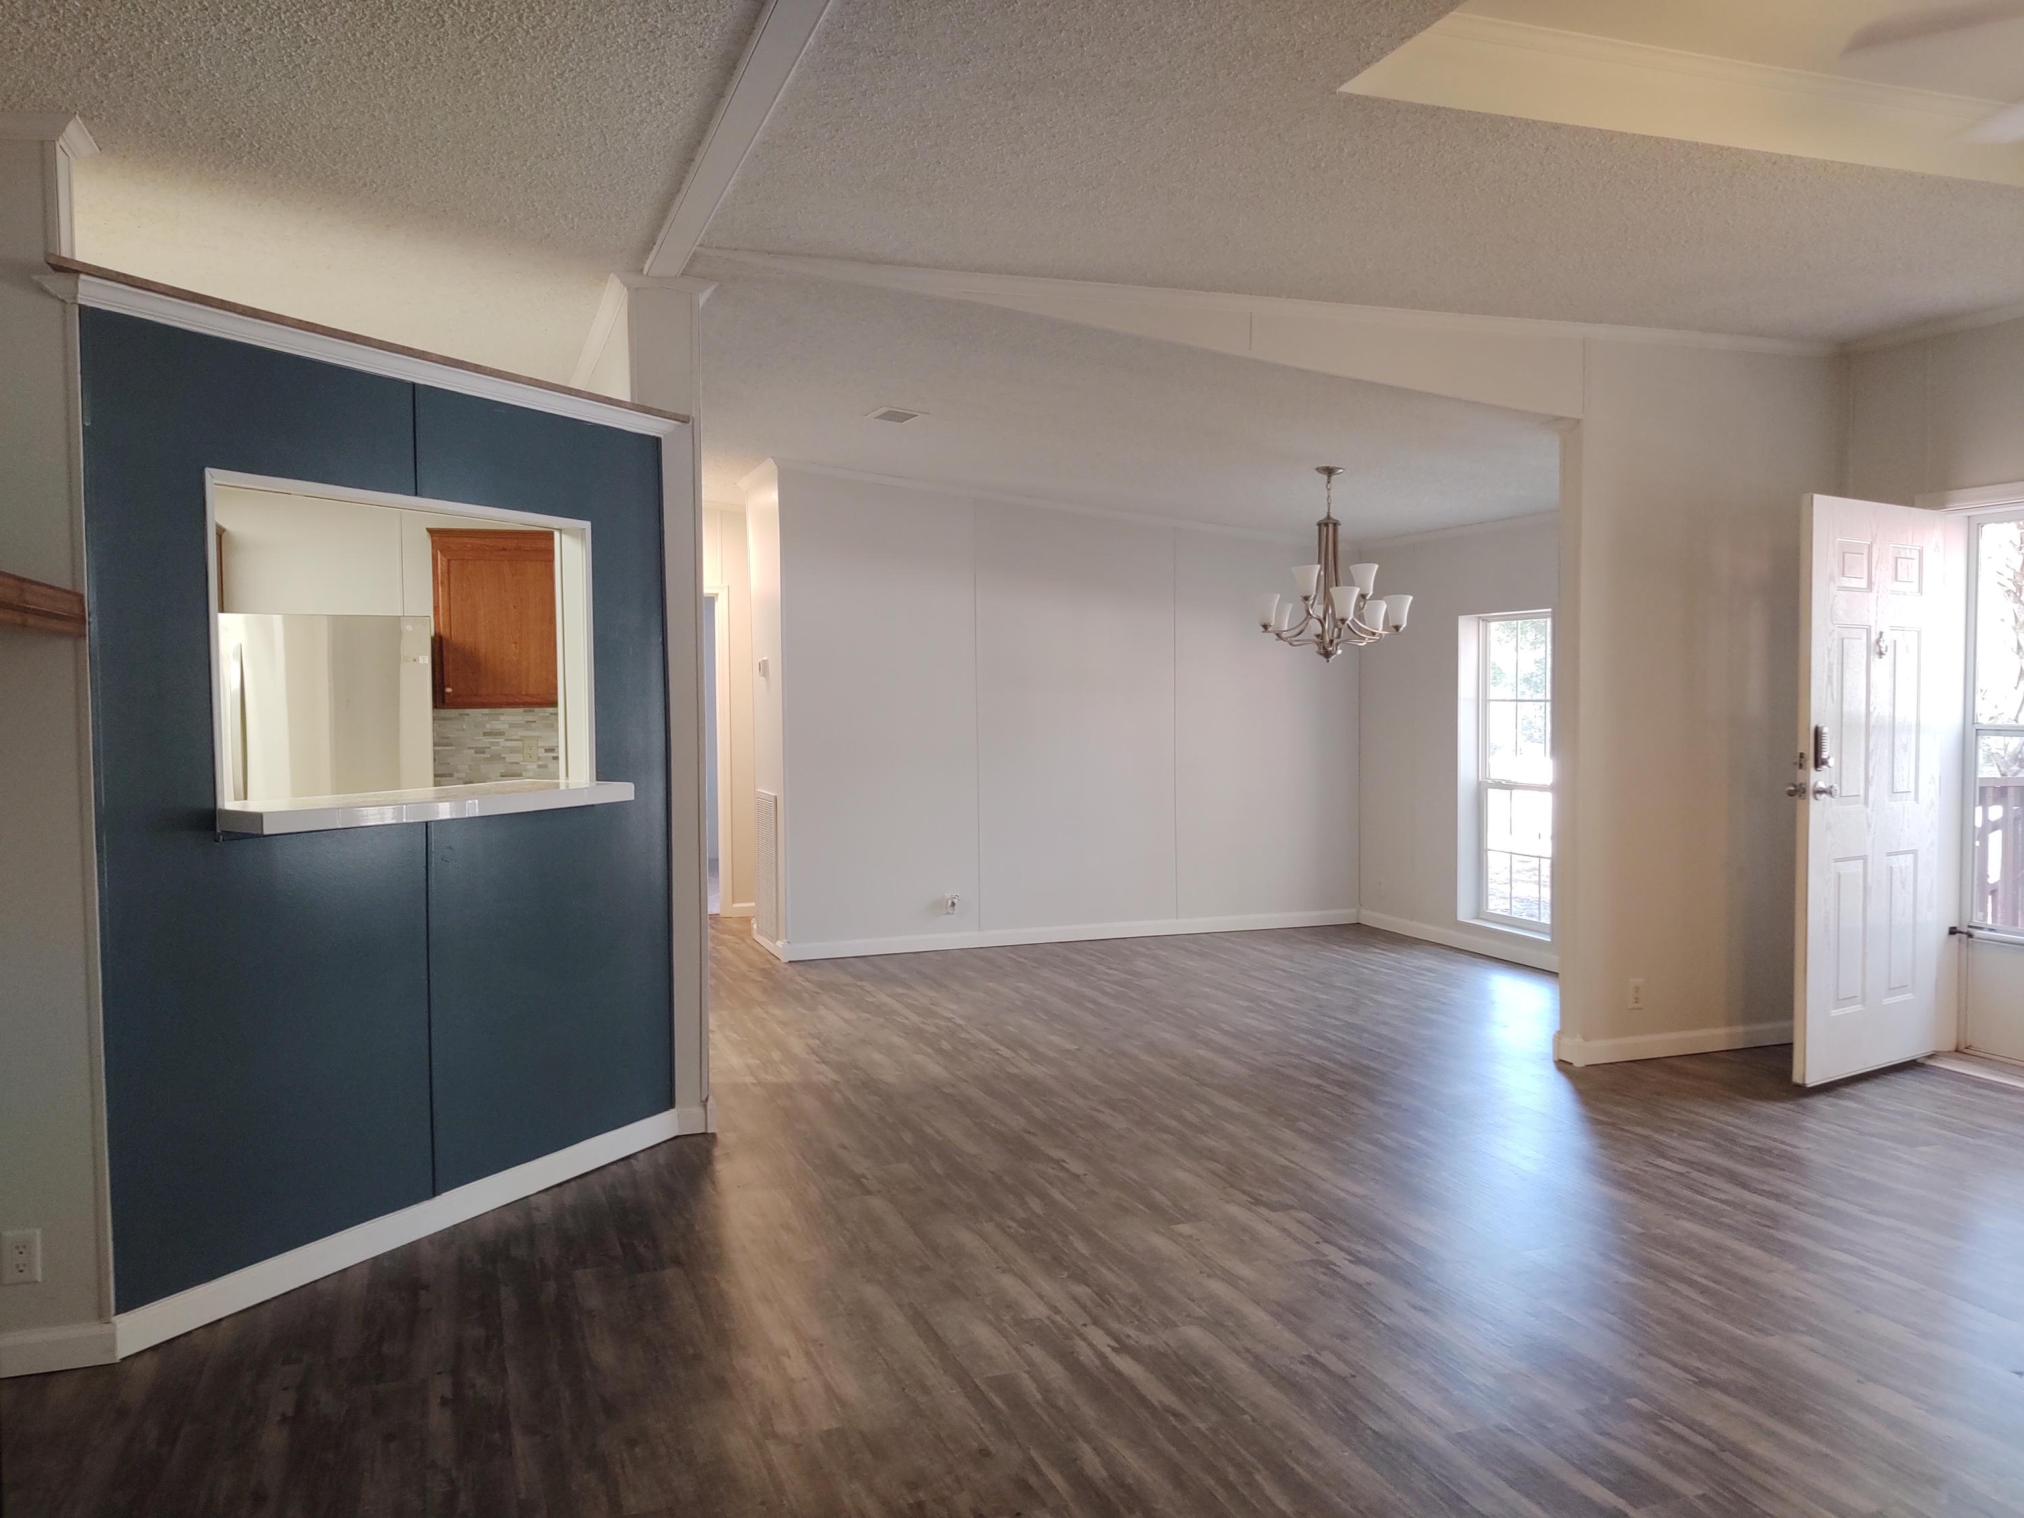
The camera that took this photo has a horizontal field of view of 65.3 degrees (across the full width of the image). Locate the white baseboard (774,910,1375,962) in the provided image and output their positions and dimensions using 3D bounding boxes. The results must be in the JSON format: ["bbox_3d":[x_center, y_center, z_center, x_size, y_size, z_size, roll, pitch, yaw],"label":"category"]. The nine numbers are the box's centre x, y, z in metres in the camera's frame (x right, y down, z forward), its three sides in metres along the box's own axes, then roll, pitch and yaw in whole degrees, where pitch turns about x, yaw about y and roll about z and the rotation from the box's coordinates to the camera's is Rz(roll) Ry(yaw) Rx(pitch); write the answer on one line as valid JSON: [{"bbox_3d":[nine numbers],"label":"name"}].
[{"bbox_3d":[0.450,0.988,8.938,3.497,0.087,0.018,-1,3,-20],"label":"white baseboard"}]

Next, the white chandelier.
[{"bbox_3d":[1.429,-0.875,7.105,0.700,0.870,0.700,0,3,0],"label":"white chandelier"}]

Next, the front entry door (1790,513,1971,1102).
[{"bbox_3d":[3.101,0.106,5.690,0.915,2.030,0.045,-2,3,-35],"label":"front entry door"}]

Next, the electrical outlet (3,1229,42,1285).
[{"bbox_3d":[-2.101,1.058,3.350,0.071,0.114,0.008,-1,3,-20],"label":"electrical outlet"}]

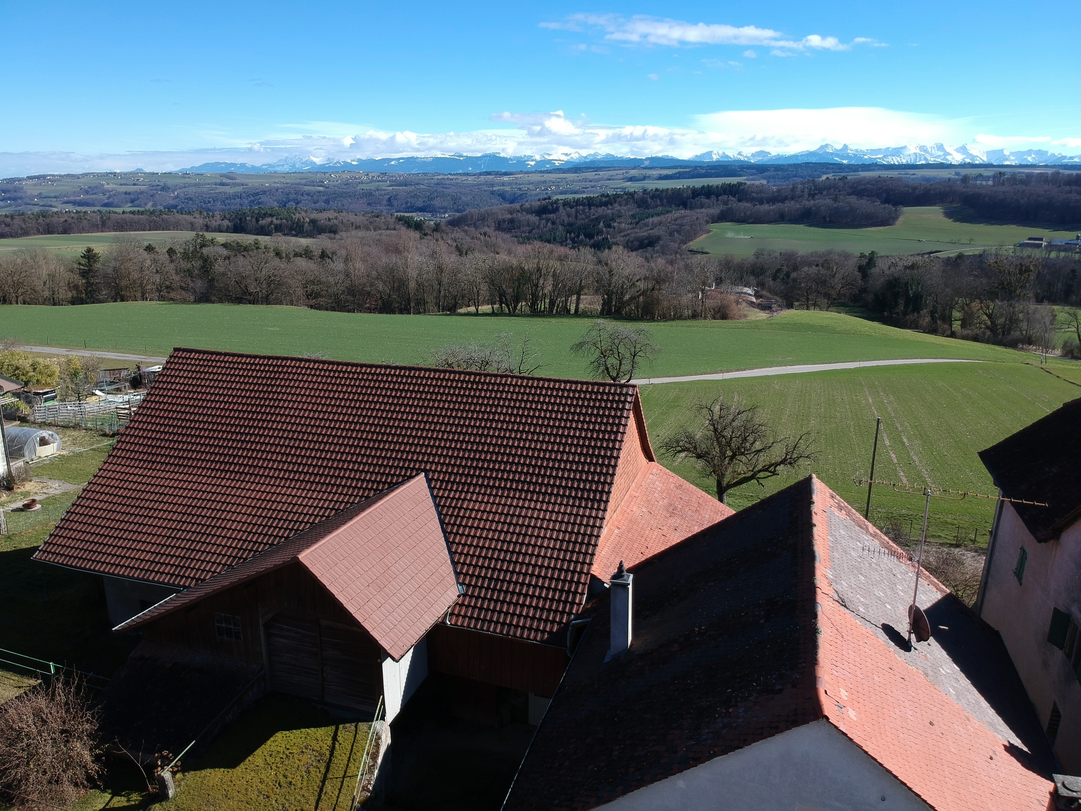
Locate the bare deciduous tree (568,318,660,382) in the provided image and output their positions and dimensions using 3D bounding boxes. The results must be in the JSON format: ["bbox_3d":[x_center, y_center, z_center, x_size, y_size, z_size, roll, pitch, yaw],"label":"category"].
[{"bbox_3d":[8.055,-5.145,85.095,9.670,8.490,8.890,0,17,0],"label":"bare deciduous tree"}]

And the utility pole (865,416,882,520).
[{"bbox_3d":[19.964,4.301,46.900,0.220,7.480,0.220,0,17,0],"label":"utility pole"}]

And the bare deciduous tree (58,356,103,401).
[{"bbox_3d":[-42.104,-2.245,71.349,3.800,4.810,3.700,0,17,0],"label":"bare deciduous tree"}]

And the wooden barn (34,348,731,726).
[{"bbox_3d":[-4.983,3.712,30.474,23.770,10.150,18.770,5,17,16],"label":"wooden barn"}]

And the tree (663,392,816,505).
[{"bbox_3d":[12.644,3.037,50.488,10.050,7.840,8.840,0,17,0],"label":"tree"}]

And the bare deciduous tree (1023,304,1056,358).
[{"bbox_3d":[85.788,-12.398,134.070,5.000,9.920,4.900,0,17,0],"label":"bare deciduous tree"}]

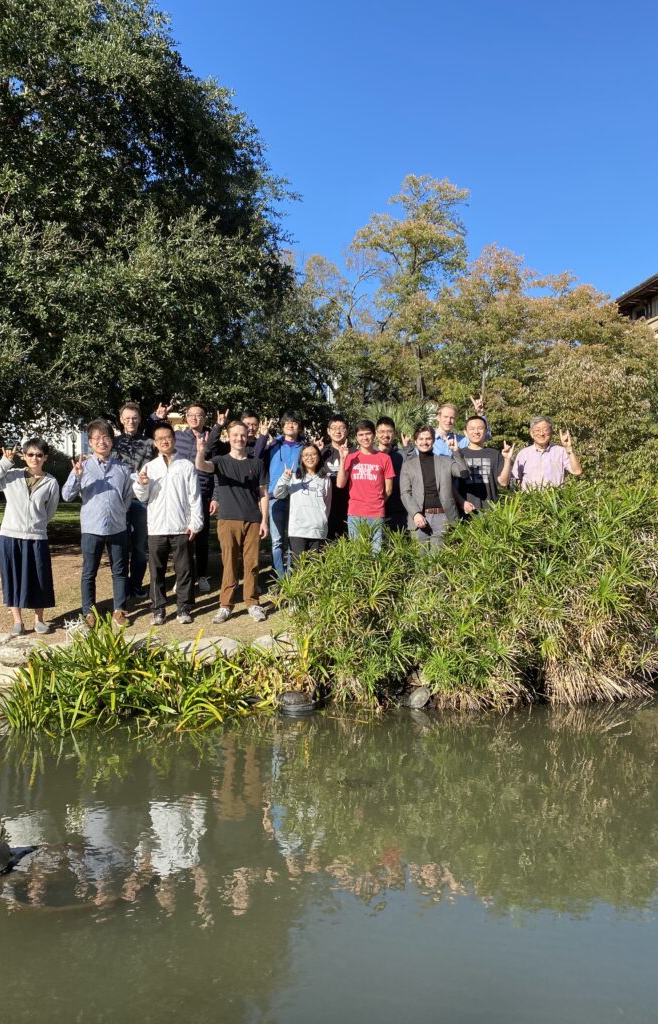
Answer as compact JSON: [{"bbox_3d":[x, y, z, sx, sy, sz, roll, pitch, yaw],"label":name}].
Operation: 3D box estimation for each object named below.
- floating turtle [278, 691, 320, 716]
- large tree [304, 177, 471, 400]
[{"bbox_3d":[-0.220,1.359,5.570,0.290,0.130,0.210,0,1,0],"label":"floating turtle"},{"bbox_3d":[1.880,-4.703,24.907,5.000,10.400,5.000,0,1,0],"label":"large tree"}]

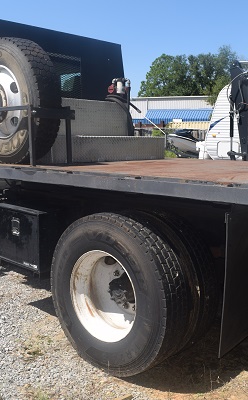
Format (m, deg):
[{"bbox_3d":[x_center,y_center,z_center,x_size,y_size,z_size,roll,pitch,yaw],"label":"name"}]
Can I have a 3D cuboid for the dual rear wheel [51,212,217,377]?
[{"bbox_3d":[0.045,0.586,3.088,1.050,1.050,0.610,7,11,42],"label":"dual rear wheel"}]

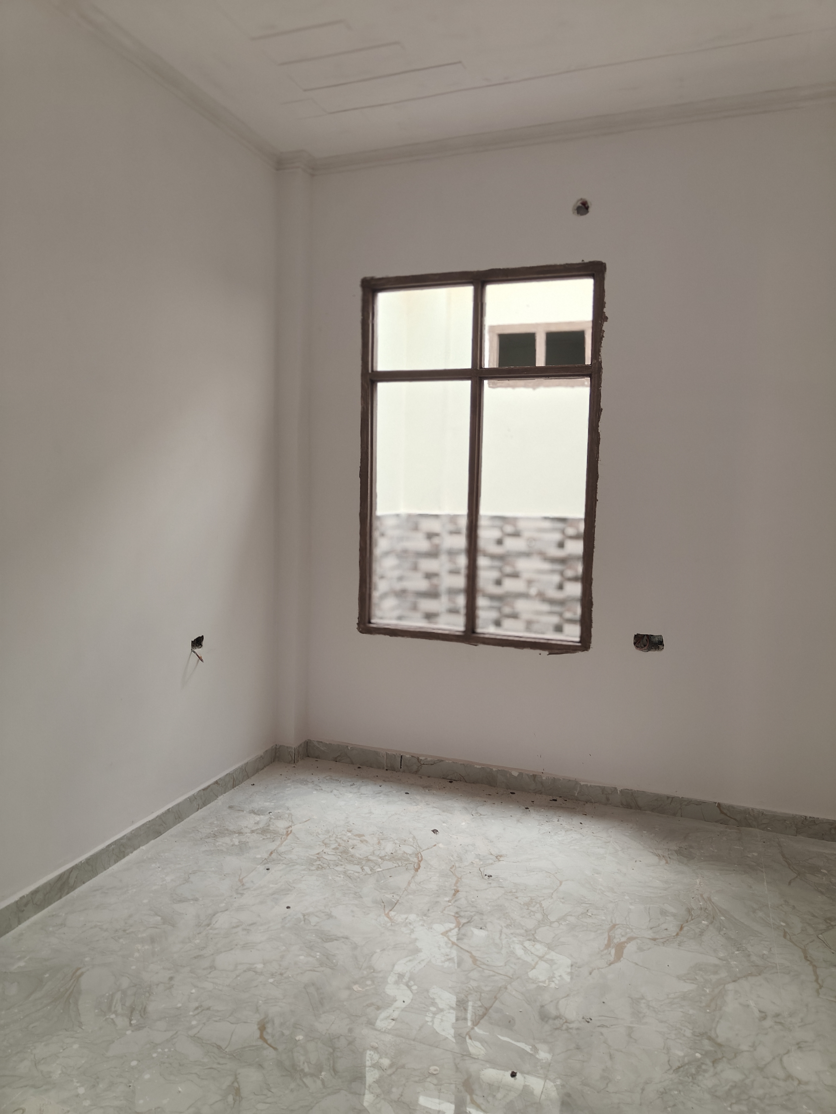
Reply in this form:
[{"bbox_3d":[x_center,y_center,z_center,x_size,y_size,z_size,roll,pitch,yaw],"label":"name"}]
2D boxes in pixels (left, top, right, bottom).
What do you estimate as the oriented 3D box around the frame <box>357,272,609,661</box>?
[{"bbox_3d":[0.278,-0.481,3.820,1.198,1.788,0.080,3,6,20],"label":"frame"}]

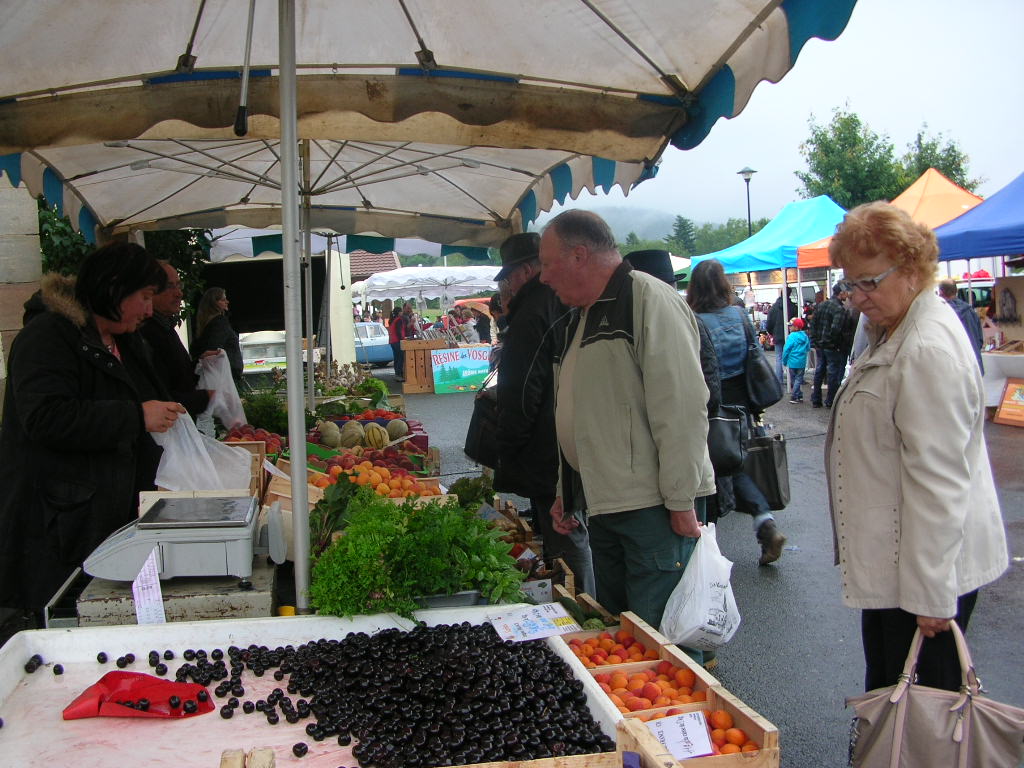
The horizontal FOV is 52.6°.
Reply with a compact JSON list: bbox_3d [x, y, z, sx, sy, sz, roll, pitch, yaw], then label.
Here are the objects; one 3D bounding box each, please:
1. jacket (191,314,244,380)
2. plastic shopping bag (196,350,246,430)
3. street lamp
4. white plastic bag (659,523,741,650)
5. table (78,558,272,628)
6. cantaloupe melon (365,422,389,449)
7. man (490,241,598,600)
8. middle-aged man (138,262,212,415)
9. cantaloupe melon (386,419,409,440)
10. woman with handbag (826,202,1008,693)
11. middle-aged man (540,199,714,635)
[{"bbox_3d":[-2.361,-0.285,8.300,0.400,0.600,0.450,-2,4,-6],"label":"jacket"},{"bbox_3d":[-1.501,0.034,5.350,0.250,0.420,0.150,-3,4,-18],"label":"plastic shopping bag"},{"bbox_3d":[6.191,-3.126,27.165,0.520,5.104,0.520,-2,4,0],"label":"street lamp"},{"bbox_3d":[0.583,0.633,3.220,0.250,0.390,0.170,-2,4,-18],"label":"white plastic bag"},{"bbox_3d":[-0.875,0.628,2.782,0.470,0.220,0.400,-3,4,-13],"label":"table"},{"bbox_3d":[-0.713,0.271,5.450,0.130,0.135,0.130,-1,4,0],"label":"cantaloupe melon"},{"bbox_3d":[0.139,0.214,4.300,0.420,1.700,0.510,2,5,33],"label":"man"},{"bbox_3d":[-1.464,0.260,4.400,0.450,1.660,0.480,-1,4,-3],"label":"middle-aged man"},{"bbox_3d":[-0.630,0.251,5.700,0.125,0.125,0.125,-2,4,0],"label":"cantaloupe melon"},{"bbox_3d":[0.885,0.408,2.270,0.360,1.570,0.470,-3,4,-22],"label":"woman with handbag"},{"bbox_3d":[0.395,0.290,3.450,0.450,1.660,0.540,-3,5,-30],"label":"middle-aged man"}]

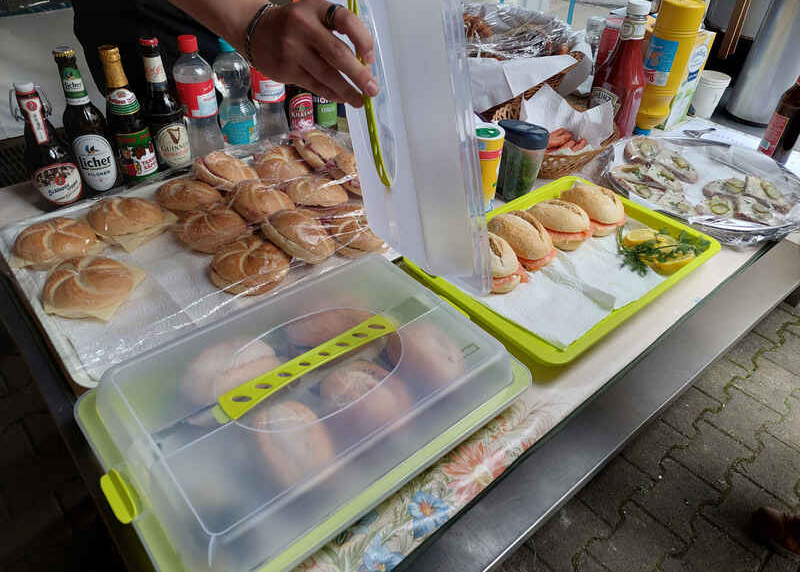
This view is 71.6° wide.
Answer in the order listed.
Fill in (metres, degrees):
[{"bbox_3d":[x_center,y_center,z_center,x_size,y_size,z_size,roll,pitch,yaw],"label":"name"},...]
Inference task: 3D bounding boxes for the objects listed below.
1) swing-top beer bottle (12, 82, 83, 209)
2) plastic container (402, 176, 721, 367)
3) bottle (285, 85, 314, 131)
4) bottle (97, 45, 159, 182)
[{"bbox_3d":[-0.564,-0.225,0.887,0.072,0.197,0.072,-20,43,-27],"label":"swing-top beer bottle"},{"bbox_3d":[0.236,-0.039,0.801,0.410,0.034,0.285,-26,44,-32],"label":"plastic container"},{"bbox_3d":[-0.211,-0.449,1.186,0.062,0.229,0.062,-5,36,-8],"label":"bottle"},{"bbox_3d":[-0.484,-0.303,0.980,0.062,0.225,0.062,-19,40,-25],"label":"bottle"}]

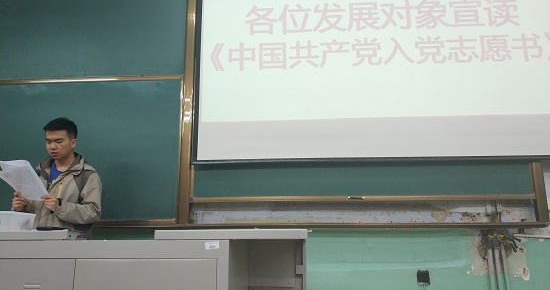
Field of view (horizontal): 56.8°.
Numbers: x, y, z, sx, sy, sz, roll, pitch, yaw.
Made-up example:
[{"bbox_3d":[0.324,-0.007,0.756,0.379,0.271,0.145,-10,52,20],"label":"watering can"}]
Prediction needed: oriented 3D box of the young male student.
[{"bbox_3d":[-1.150,0.667,2.606,0.540,1.720,0.460,-3,-15,13],"label":"young male student"}]

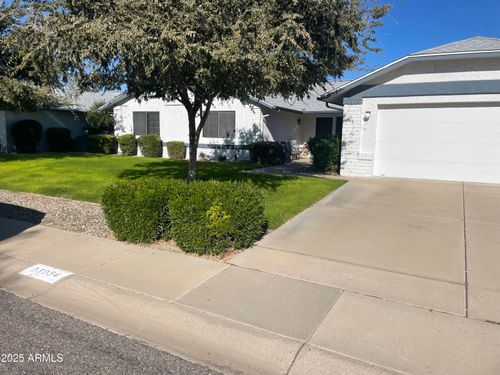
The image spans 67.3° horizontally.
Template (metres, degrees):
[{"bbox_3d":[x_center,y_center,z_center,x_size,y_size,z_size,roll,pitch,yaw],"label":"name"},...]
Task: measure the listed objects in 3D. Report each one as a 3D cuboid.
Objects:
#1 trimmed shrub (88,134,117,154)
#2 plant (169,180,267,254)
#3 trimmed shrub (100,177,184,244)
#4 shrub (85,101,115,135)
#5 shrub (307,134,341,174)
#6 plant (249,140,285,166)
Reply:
[{"bbox_3d":[-7.121,-2.095,18.206,1.500,0.960,1.200,5,10,28],"label":"trimmed shrub"},{"bbox_3d":[-0.476,0.421,6.001,1.380,0.940,1.300,1,9,0],"label":"plant"},{"bbox_3d":[-1.755,0.361,6.379,1.280,0.910,1.220,5,10,28],"label":"trimmed shrub"},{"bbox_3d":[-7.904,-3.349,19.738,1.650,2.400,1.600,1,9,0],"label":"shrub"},{"bbox_3d":[2.535,-1.092,12.168,1.200,1.210,1.200,5,10,28],"label":"shrub"},{"bbox_3d":[0.679,-1.393,14.655,1.400,0.890,1.200,5,10,28],"label":"plant"}]

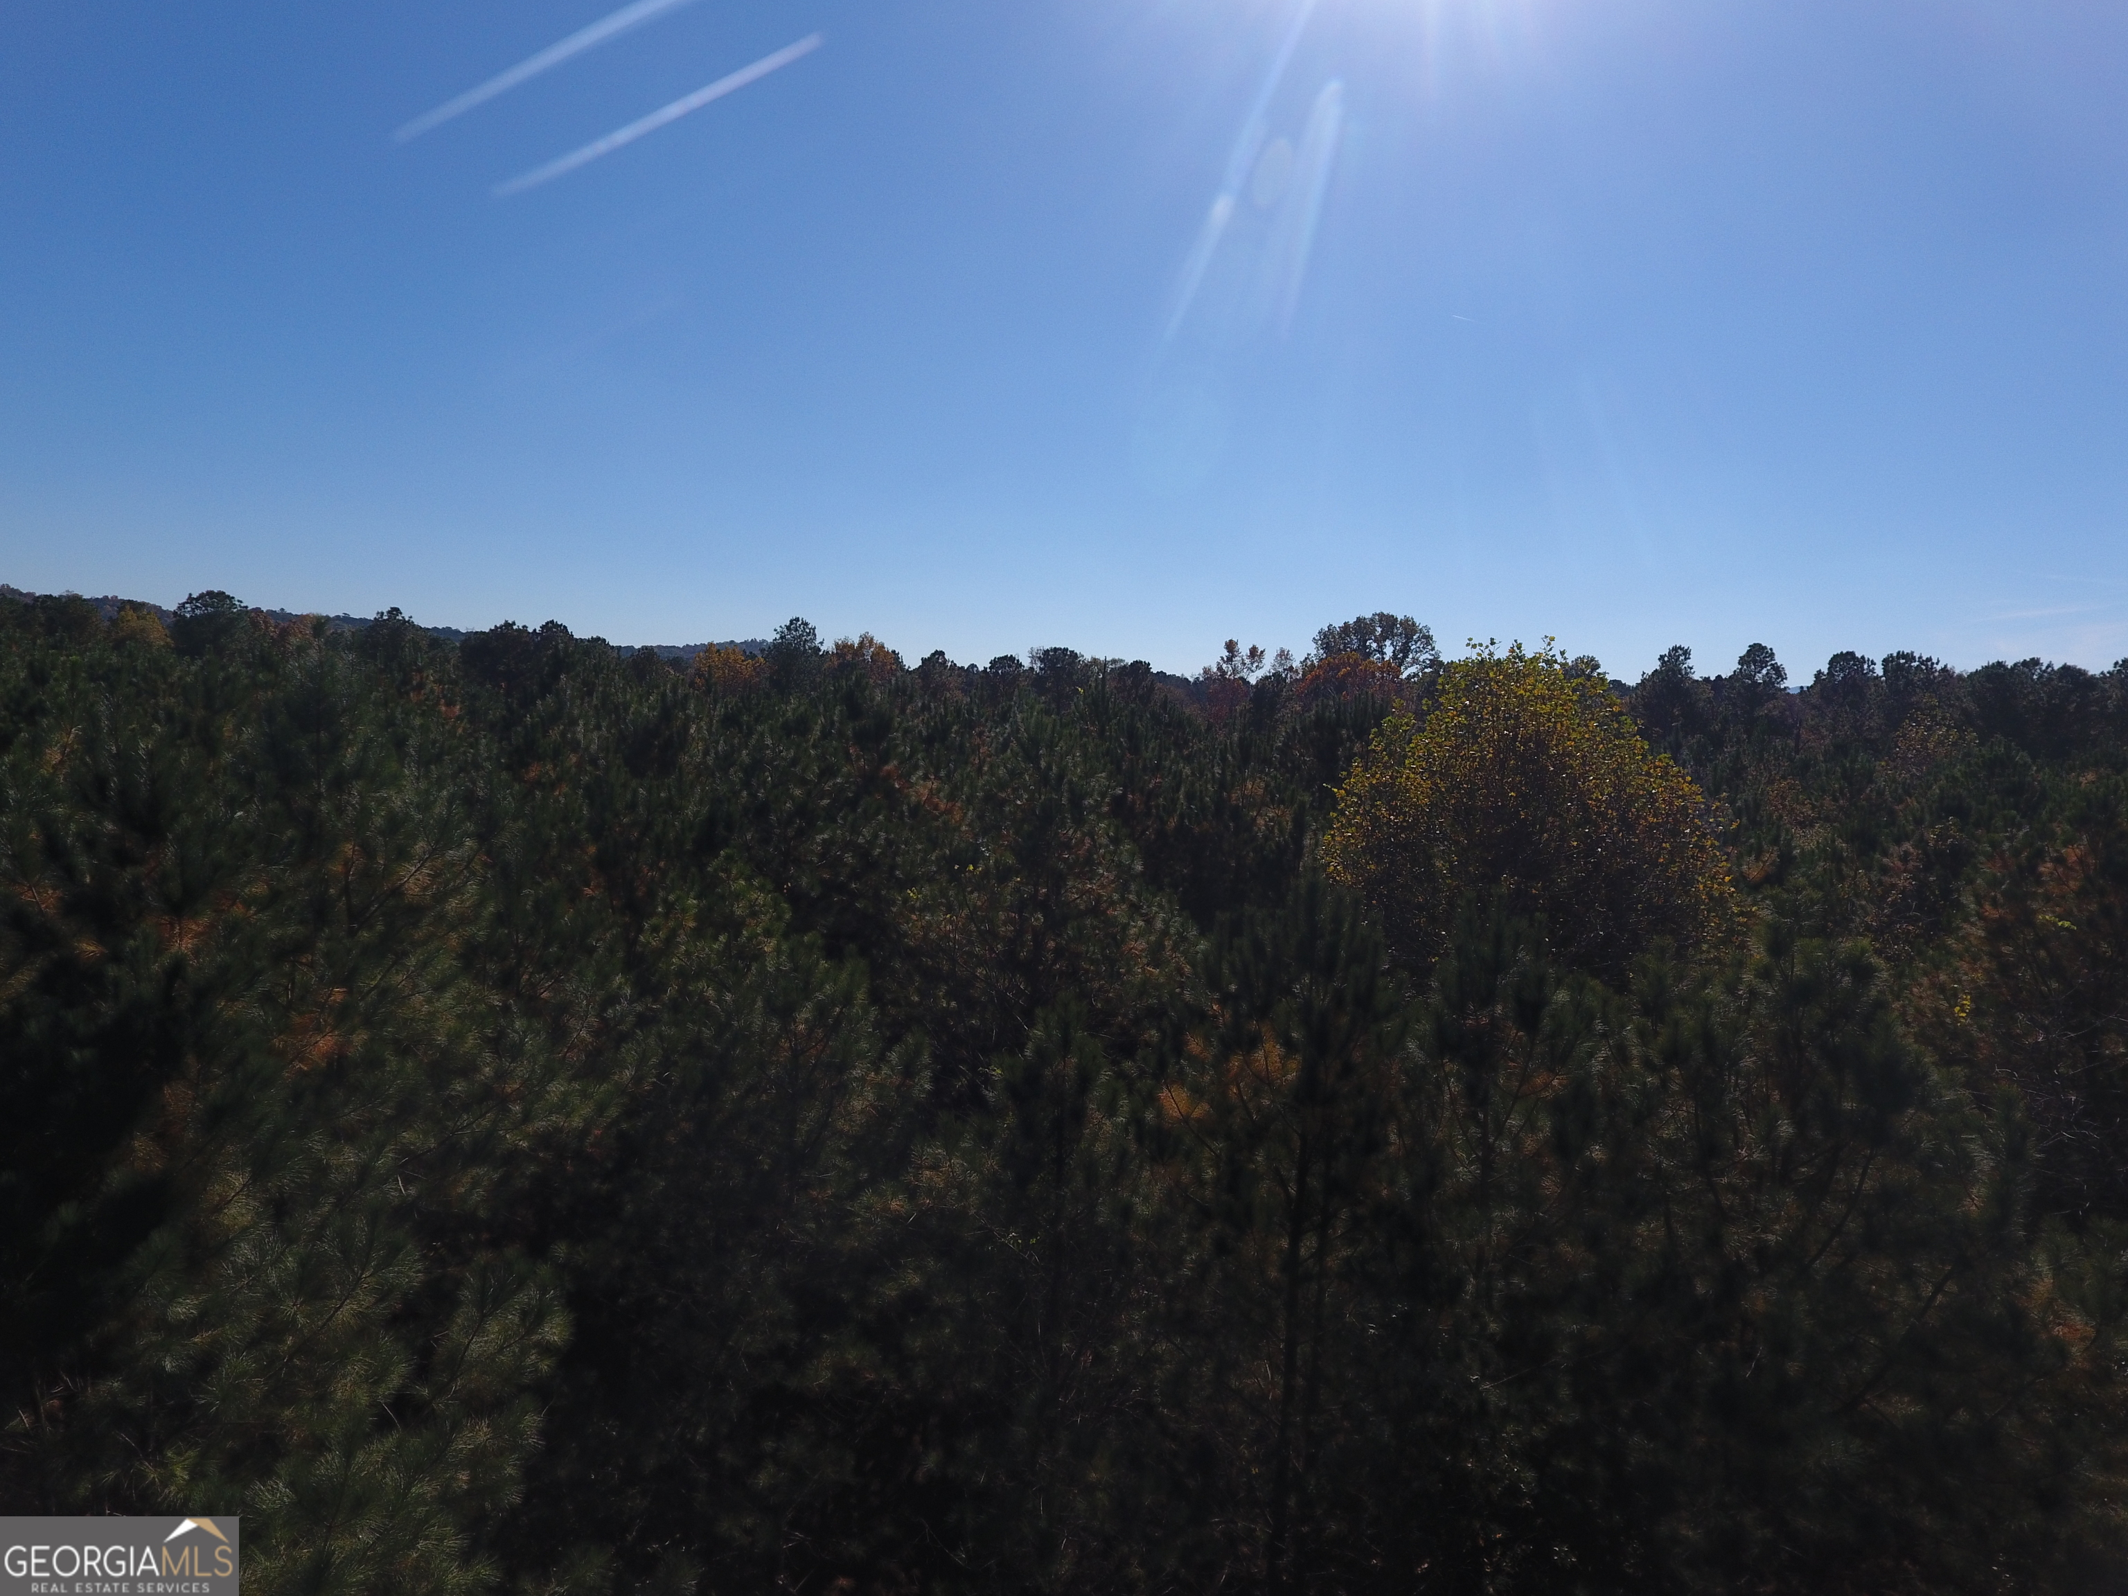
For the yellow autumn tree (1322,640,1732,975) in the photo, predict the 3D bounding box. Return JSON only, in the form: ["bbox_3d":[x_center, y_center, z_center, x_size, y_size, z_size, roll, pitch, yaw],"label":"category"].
[{"bbox_3d":[8.300,1.700,22.200,7.200,9.000,7.000,0,6,0],"label":"yellow autumn tree"}]

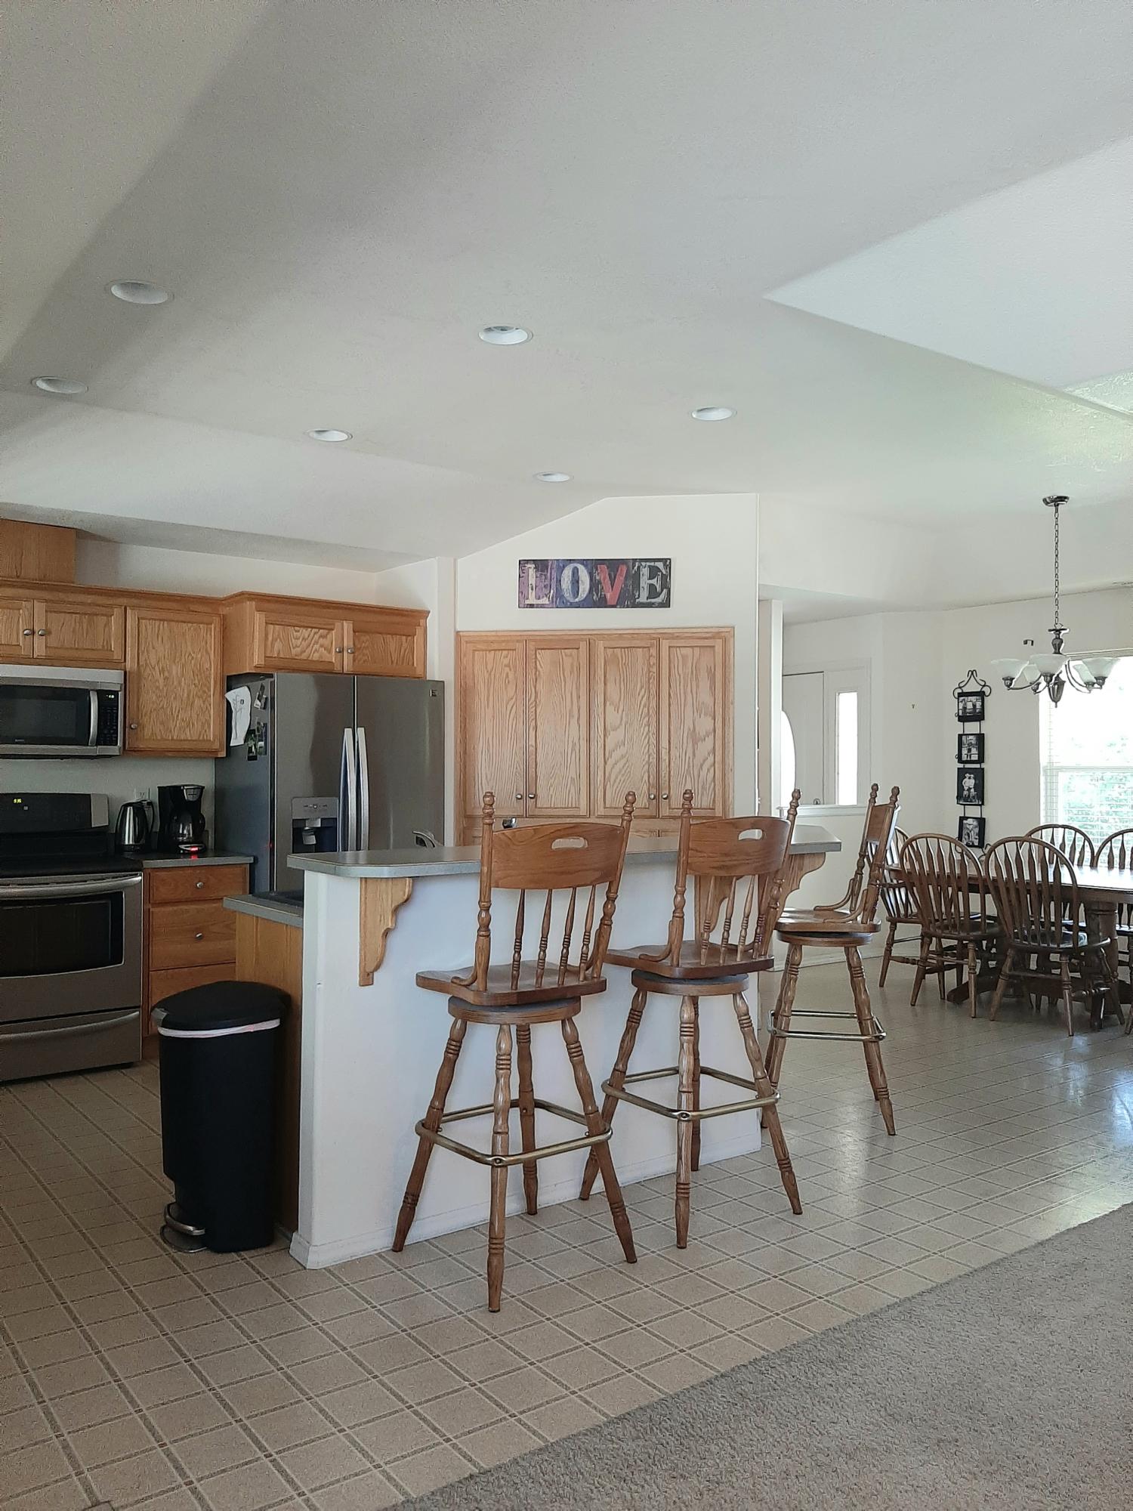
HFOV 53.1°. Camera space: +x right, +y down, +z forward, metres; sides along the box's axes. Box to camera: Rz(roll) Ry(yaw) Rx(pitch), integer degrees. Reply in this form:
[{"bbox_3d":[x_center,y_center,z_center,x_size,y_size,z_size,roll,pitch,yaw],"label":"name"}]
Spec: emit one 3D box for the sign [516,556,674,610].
[{"bbox_3d":[0.149,-0.890,5.880,0.785,0.257,0.030,0,-1,7],"label":"sign"}]

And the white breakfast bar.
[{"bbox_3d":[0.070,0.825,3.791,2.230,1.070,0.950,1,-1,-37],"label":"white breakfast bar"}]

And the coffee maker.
[{"bbox_3d":[-1.896,0.313,5.600,0.185,0.340,0.240,1,-2,-40],"label":"coffee maker"}]

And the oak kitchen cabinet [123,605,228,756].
[{"bbox_3d":[-1.979,-0.356,5.607,0.480,0.715,0.340,1,-1,-37],"label":"oak kitchen cabinet"}]

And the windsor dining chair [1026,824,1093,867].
[{"bbox_3d":[2.810,0.918,6.846,0.600,0.990,0.490,1,-1,-37],"label":"windsor dining chair"}]

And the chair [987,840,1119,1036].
[{"bbox_3d":[2.573,0.922,5.994,0.580,0.990,0.480,1,-1,-36],"label":"chair"}]

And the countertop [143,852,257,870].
[{"bbox_3d":[-1.874,0.497,5.478,0.520,0.039,0.650,1,-1,-37],"label":"countertop"}]

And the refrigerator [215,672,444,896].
[{"bbox_3d":[-1.207,0.510,5.808,0.910,1.770,0.840,1,-1,-37],"label":"refrigerator"}]

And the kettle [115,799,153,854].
[{"bbox_3d":[-2.099,0.352,5.500,0.205,0.255,0.155,0,-1,15],"label":"kettle"}]

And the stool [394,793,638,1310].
[{"bbox_3d":[-0.140,0.727,3.049,0.470,1.245,0.550,1,-1,-34],"label":"stool"}]

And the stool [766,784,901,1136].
[{"bbox_3d":[0.996,0.745,4.358,0.520,1.250,0.485,0,-1,8],"label":"stool"}]

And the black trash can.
[{"bbox_3d":[-1.010,1.012,3.204,0.310,0.675,0.380,1,-1,-36],"label":"black trash can"}]

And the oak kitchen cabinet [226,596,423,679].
[{"bbox_3d":[-1.313,-0.579,5.922,1.020,0.370,0.640,1,-1,-37],"label":"oak kitchen cabinet"}]

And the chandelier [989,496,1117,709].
[{"bbox_3d":[2.539,-0.800,5.910,0.665,1.075,0.665,1,-1,-36],"label":"chandelier"}]

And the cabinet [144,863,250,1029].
[{"bbox_3d":[-1.884,0.952,5.478,0.495,0.875,0.625,1,-1,-37],"label":"cabinet"}]

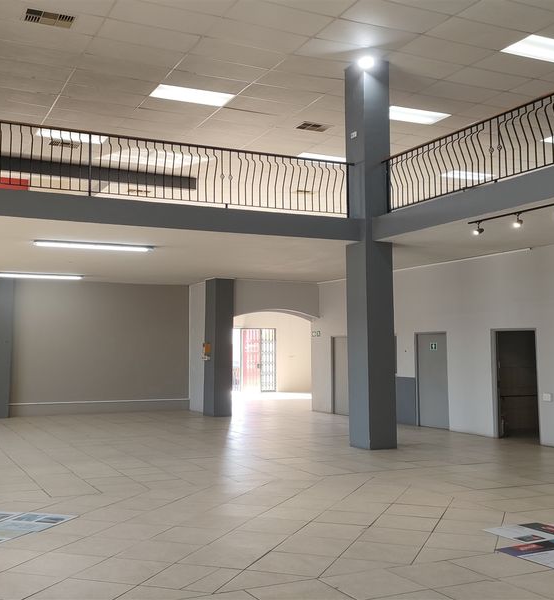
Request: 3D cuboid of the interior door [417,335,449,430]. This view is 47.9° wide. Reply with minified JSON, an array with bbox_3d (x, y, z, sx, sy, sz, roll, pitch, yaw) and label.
[{"bbox_3d":[3.228,1.667,12.845,0.080,1.929,0.809,3,-5,-32],"label":"interior door"}]

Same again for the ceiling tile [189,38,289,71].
[{"bbox_3d":[-0.643,-4.065,10.309,1.360,0.020,0.630,2,-5,-24],"label":"ceiling tile"}]

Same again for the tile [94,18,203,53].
[{"bbox_3d":[-2.000,-4.110,9.745,1.360,0.020,0.630,2,-5,-24],"label":"tile"}]

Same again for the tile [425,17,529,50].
[{"bbox_3d":[3.118,-4.116,9.673,1.360,0.020,0.630,2,-5,-24],"label":"tile"}]

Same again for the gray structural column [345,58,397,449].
[{"bbox_3d":[1.605,-0.795,10.578,0.480,6.475,0.480,2,-5,-28],"label":"gray structural column"}]

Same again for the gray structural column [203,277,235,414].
[{"bbox_3d":[-1.414,1.166,15.431,0.450,3.341,0.450,2,-5,-28],"label":"gray structural column"}]

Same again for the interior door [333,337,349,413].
[{"bbox_3d":[1.630,1.869,15.367,0.080,1.929,0.809,3,-5,-32],"label":"interior door"}]

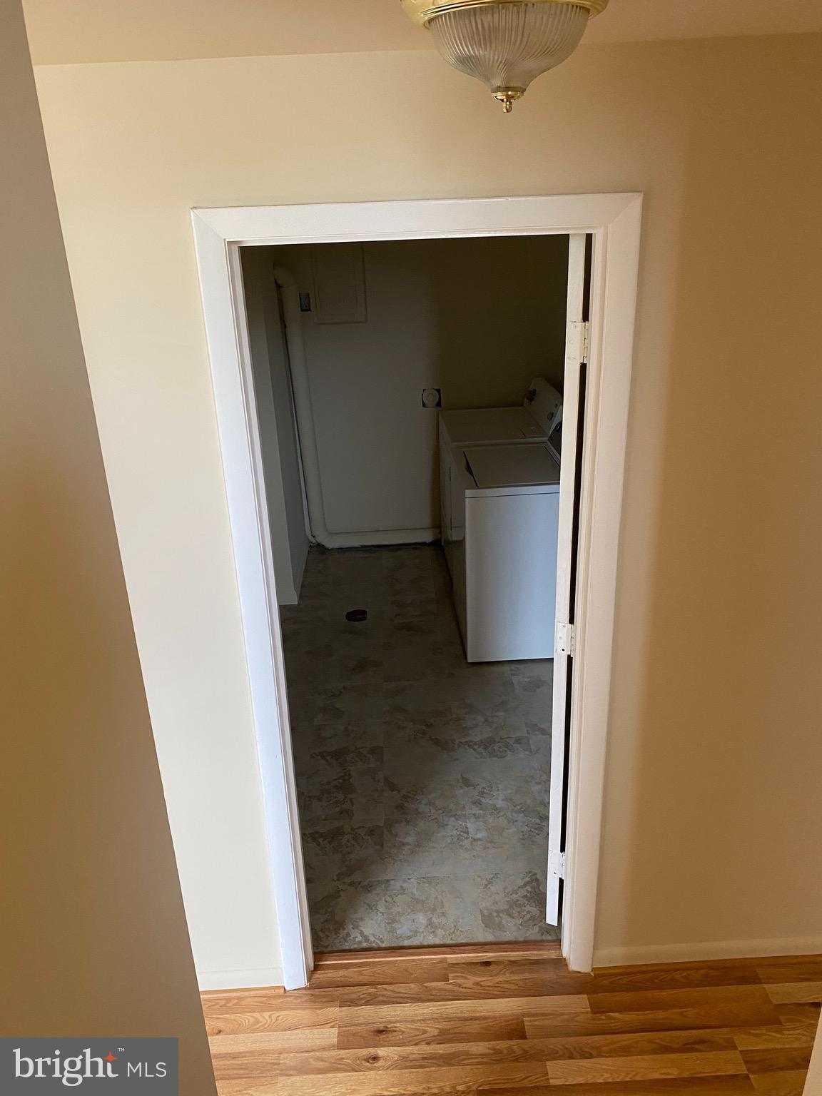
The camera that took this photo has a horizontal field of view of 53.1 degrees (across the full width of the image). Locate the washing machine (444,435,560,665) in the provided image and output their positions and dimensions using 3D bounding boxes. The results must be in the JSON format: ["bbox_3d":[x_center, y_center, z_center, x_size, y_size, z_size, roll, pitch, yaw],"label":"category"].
[{"bbox_3d":[0.584,-0.088,4.193,0.680,1.085,0.715,-3,23,-2],"label":"washing machine"}]

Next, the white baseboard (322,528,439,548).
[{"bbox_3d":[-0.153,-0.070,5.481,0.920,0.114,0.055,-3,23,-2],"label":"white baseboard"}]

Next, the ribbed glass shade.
[{"bbox_3d":[0.126,-0.631,1.069,0.207,0.100,0.207,-3,23,-2],"label":"ribbed glass shade"}]

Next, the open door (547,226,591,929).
[{"bbox_3d":[0.541,0.102,2.491,0.036,2.015,0.750,7,24,21],"label":"open door"}]

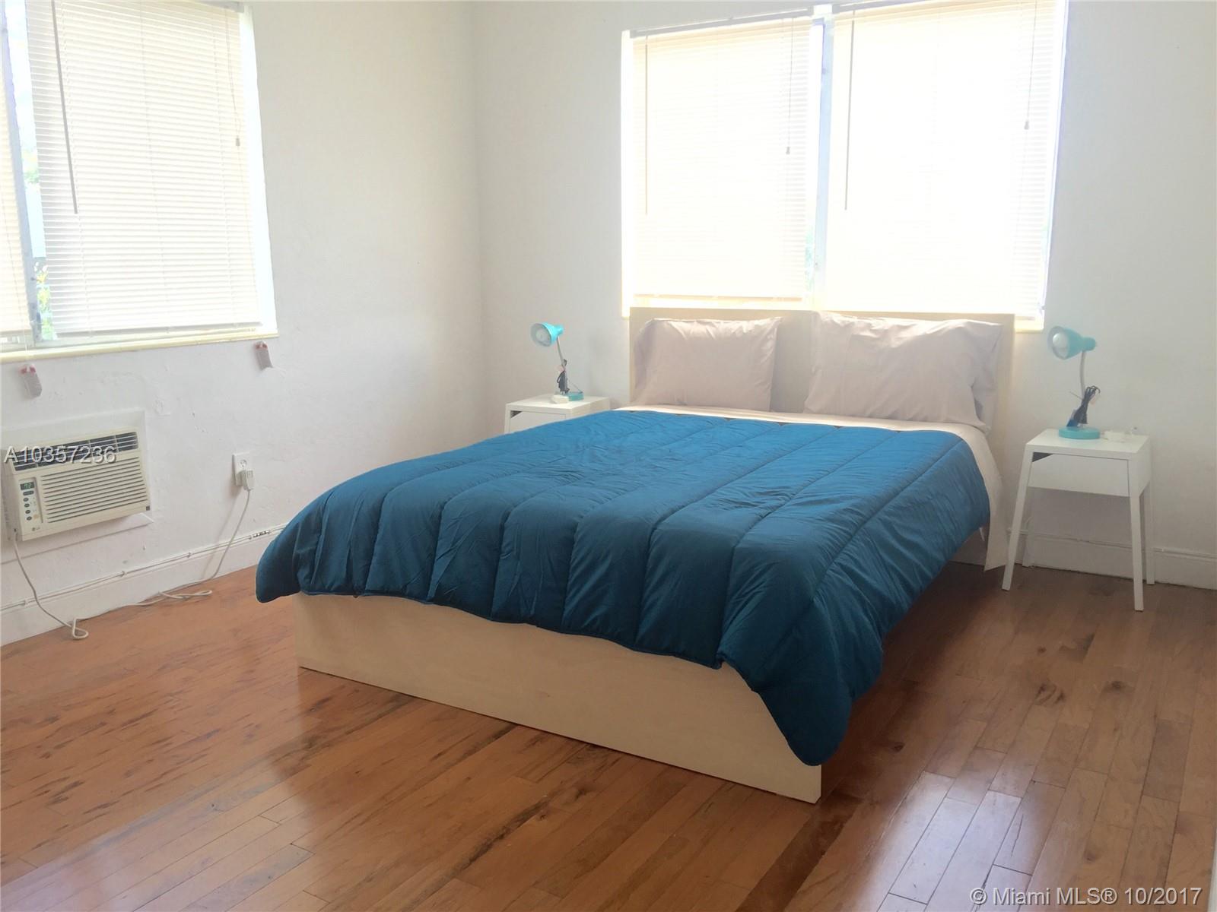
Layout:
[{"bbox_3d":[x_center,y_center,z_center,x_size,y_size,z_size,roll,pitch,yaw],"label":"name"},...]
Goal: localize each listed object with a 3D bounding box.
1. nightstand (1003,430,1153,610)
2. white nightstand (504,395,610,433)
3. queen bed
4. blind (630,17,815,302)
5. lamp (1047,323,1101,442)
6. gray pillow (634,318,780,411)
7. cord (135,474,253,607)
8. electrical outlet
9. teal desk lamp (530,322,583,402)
[{"bbox_3d":[1.755,0.218,3.765,0.465,0.550,0.375,6,13,32],"label":"nightstand"},{"bbox_3d":[-0.234,0.008,4.993,0.460,0.550,0.375,5,12,28],"label":"white nightstand"},{"bbox_3d":[0.298,0.052,3.541,1.673,0.999,2.119,6,13,31],"label":"queen bed"},{"bbox_3d":[0.477,-1.302,4.541,0.875,1.220,0.040,6,13,31],"label":"blind"},{"bbox_3d":[1.730,-0.275,3.768,0.210,0.410,0.150,-3,11,-11],"label":"lamp"},{"bbox_3d":[0.413,-0.397,4.422,0.670,0.405,0.160,6,-2,31],"label":"gray pillow"},{"bbox_3d":[-1.546,0.316,3.933,0.160,0.380,0.610,6,13,31],"label":"cord"},{"bbox_3d":[-1.483,0.056,4.127,0.020,0.120,0.076,6,13,31],"label":"electrical outlet"},{"bbox_3d":[-0.234,-0.464,4.957,0.150,0.385,0.240,9,14,40],"label":"teal desk lamp"}]

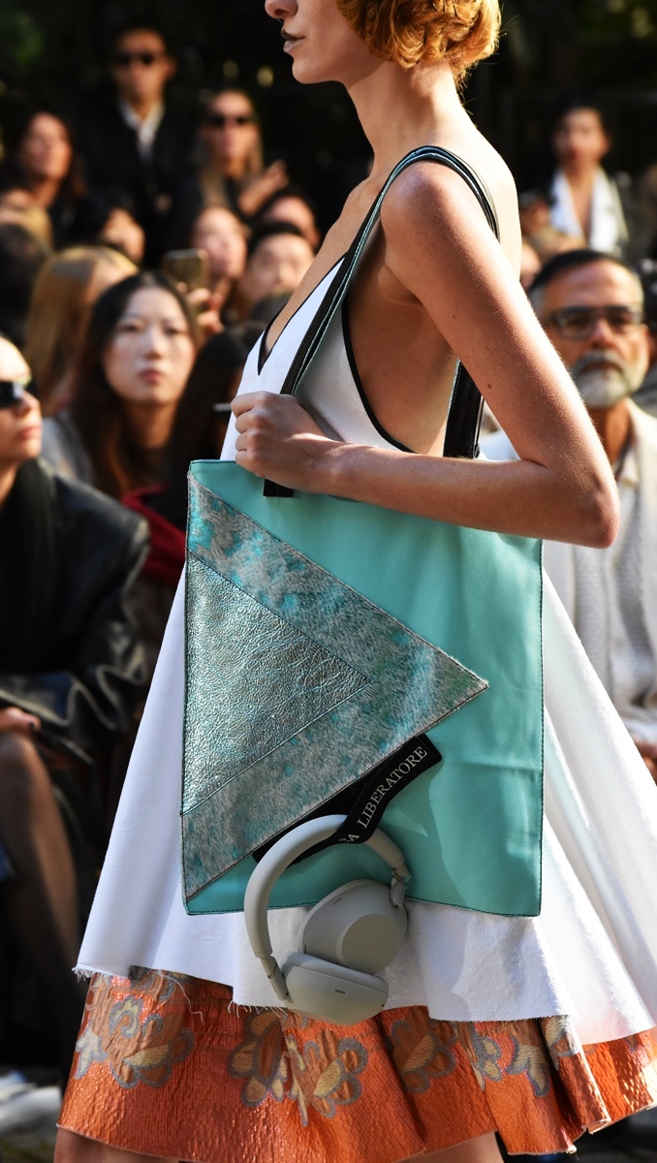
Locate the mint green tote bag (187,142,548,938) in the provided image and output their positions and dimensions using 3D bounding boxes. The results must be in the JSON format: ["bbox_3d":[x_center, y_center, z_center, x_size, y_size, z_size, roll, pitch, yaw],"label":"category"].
[{"bbox_3d":[0.033,-0.045,4.790,0.340,0.730,0.110,0,0,0],"label":"mint green tote bag"}]

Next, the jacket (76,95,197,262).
[{"bbox_3d":[-0.560,-1.100,15.000,0.470,0.670,0.270,0,3,7],"label":"jacket"}]

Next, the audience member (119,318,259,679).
[{"bbox_3d":[-0.140,0.230,7.500,0.500,1.220,0.750,0,3,-9],"label":"audience member"}]

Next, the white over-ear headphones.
[{"bbox_3d":[-0.001,0.315,4.710,0.165,0.185,0.090,-31,0,0],"label":"white over-ear headphones"}]

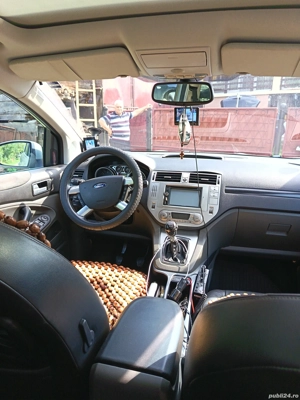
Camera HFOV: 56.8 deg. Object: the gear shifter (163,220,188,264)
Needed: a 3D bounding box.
[{"bbox_3d":[0.113,0.164,1.144,0.095,0.145,0.120,3,13,10],"label":"gear shifter"}]

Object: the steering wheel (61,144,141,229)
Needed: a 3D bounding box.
[{"bbox_3d":[-0.218,-0.054,1.269,0.388,0.388,0.090,-7,-11,9],"label":"steering wheel"}]

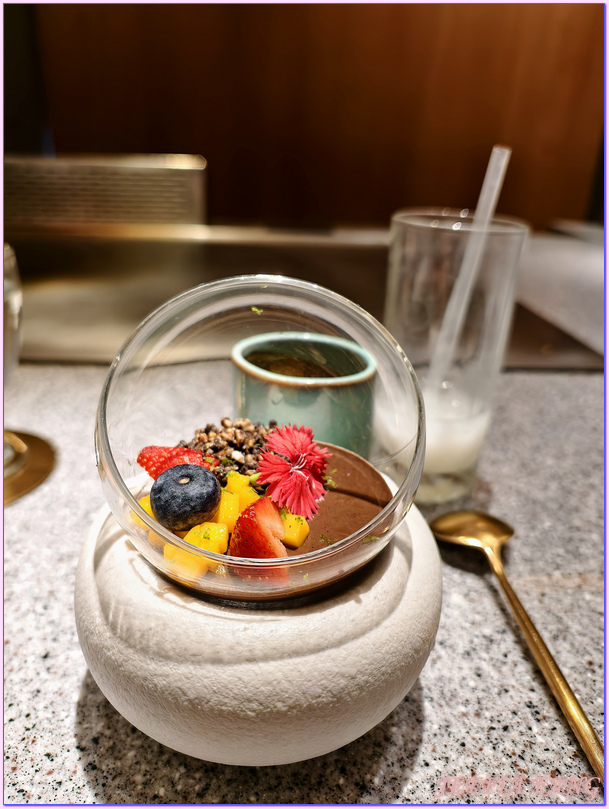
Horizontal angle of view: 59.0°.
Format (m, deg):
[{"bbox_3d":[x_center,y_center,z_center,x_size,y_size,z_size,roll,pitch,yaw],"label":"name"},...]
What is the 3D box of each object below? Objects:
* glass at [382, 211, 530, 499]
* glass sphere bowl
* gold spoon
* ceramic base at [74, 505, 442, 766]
[{"bbox_3d":[0.069,-0.022,0.279,0.061,0.141,0.061,1,27,0],"label":"glass"},{"bbox_3d":[-0.013,0.011,0.171,0.100,0.096,0.099,1,27,0],"label":"glass sphere bowl"},{"bbox_3d":[0.089,0.094,0.185,0.039,0.020,0.180,-2,27,-6],"label":"gold spoon"},{"bbox_3d":[-0.015,0.065,0.199,0.128,0.056,0.128,1,27,0],"label":"ceramic base"}]

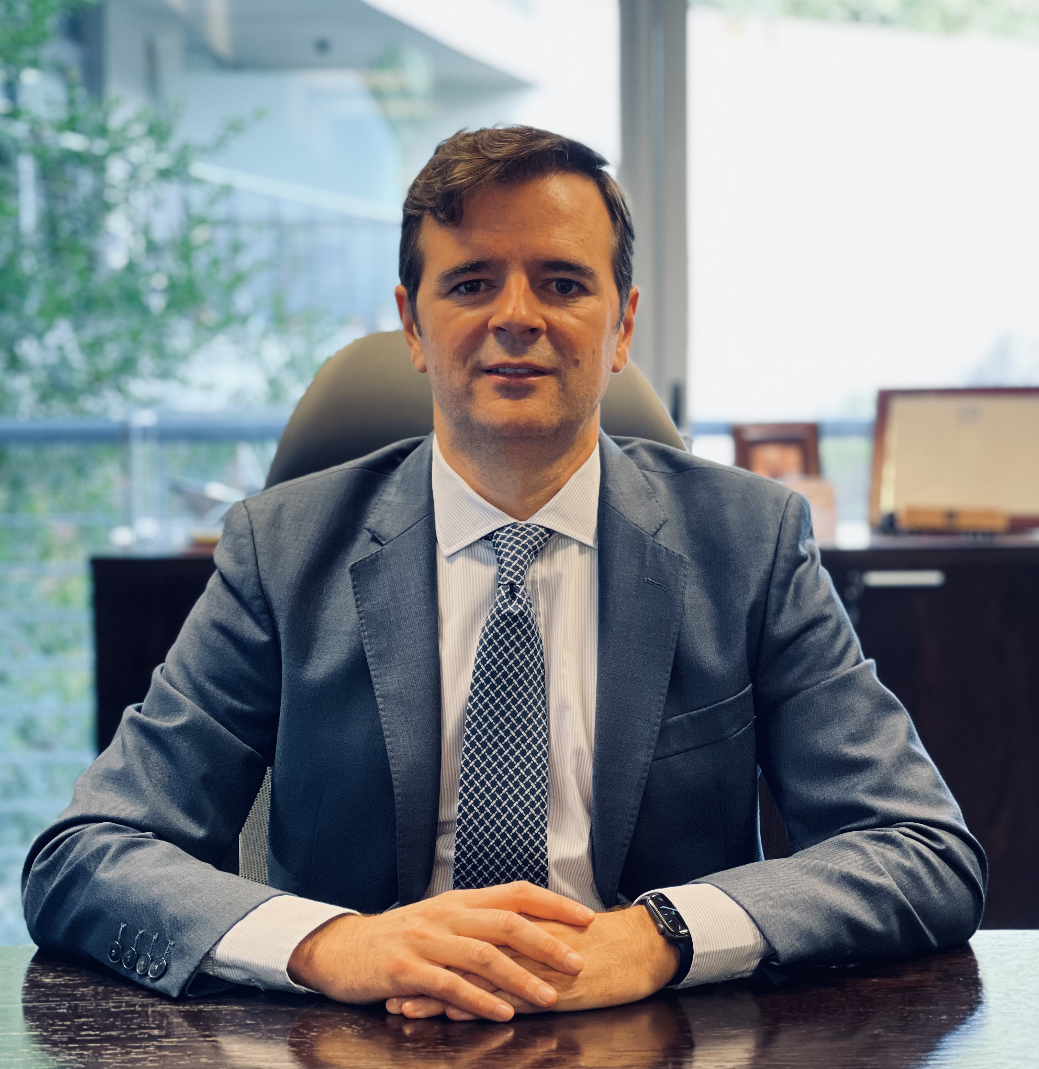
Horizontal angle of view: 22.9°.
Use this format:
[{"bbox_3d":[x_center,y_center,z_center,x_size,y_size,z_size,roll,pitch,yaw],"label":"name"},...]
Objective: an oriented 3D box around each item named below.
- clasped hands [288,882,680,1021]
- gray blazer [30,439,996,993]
[{"bbox_3d":[-0.023,0.260,1.672,0.255,0.078,0.138,0,6,0],"label":"clasped hands"},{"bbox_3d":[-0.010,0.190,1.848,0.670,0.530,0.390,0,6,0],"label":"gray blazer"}]

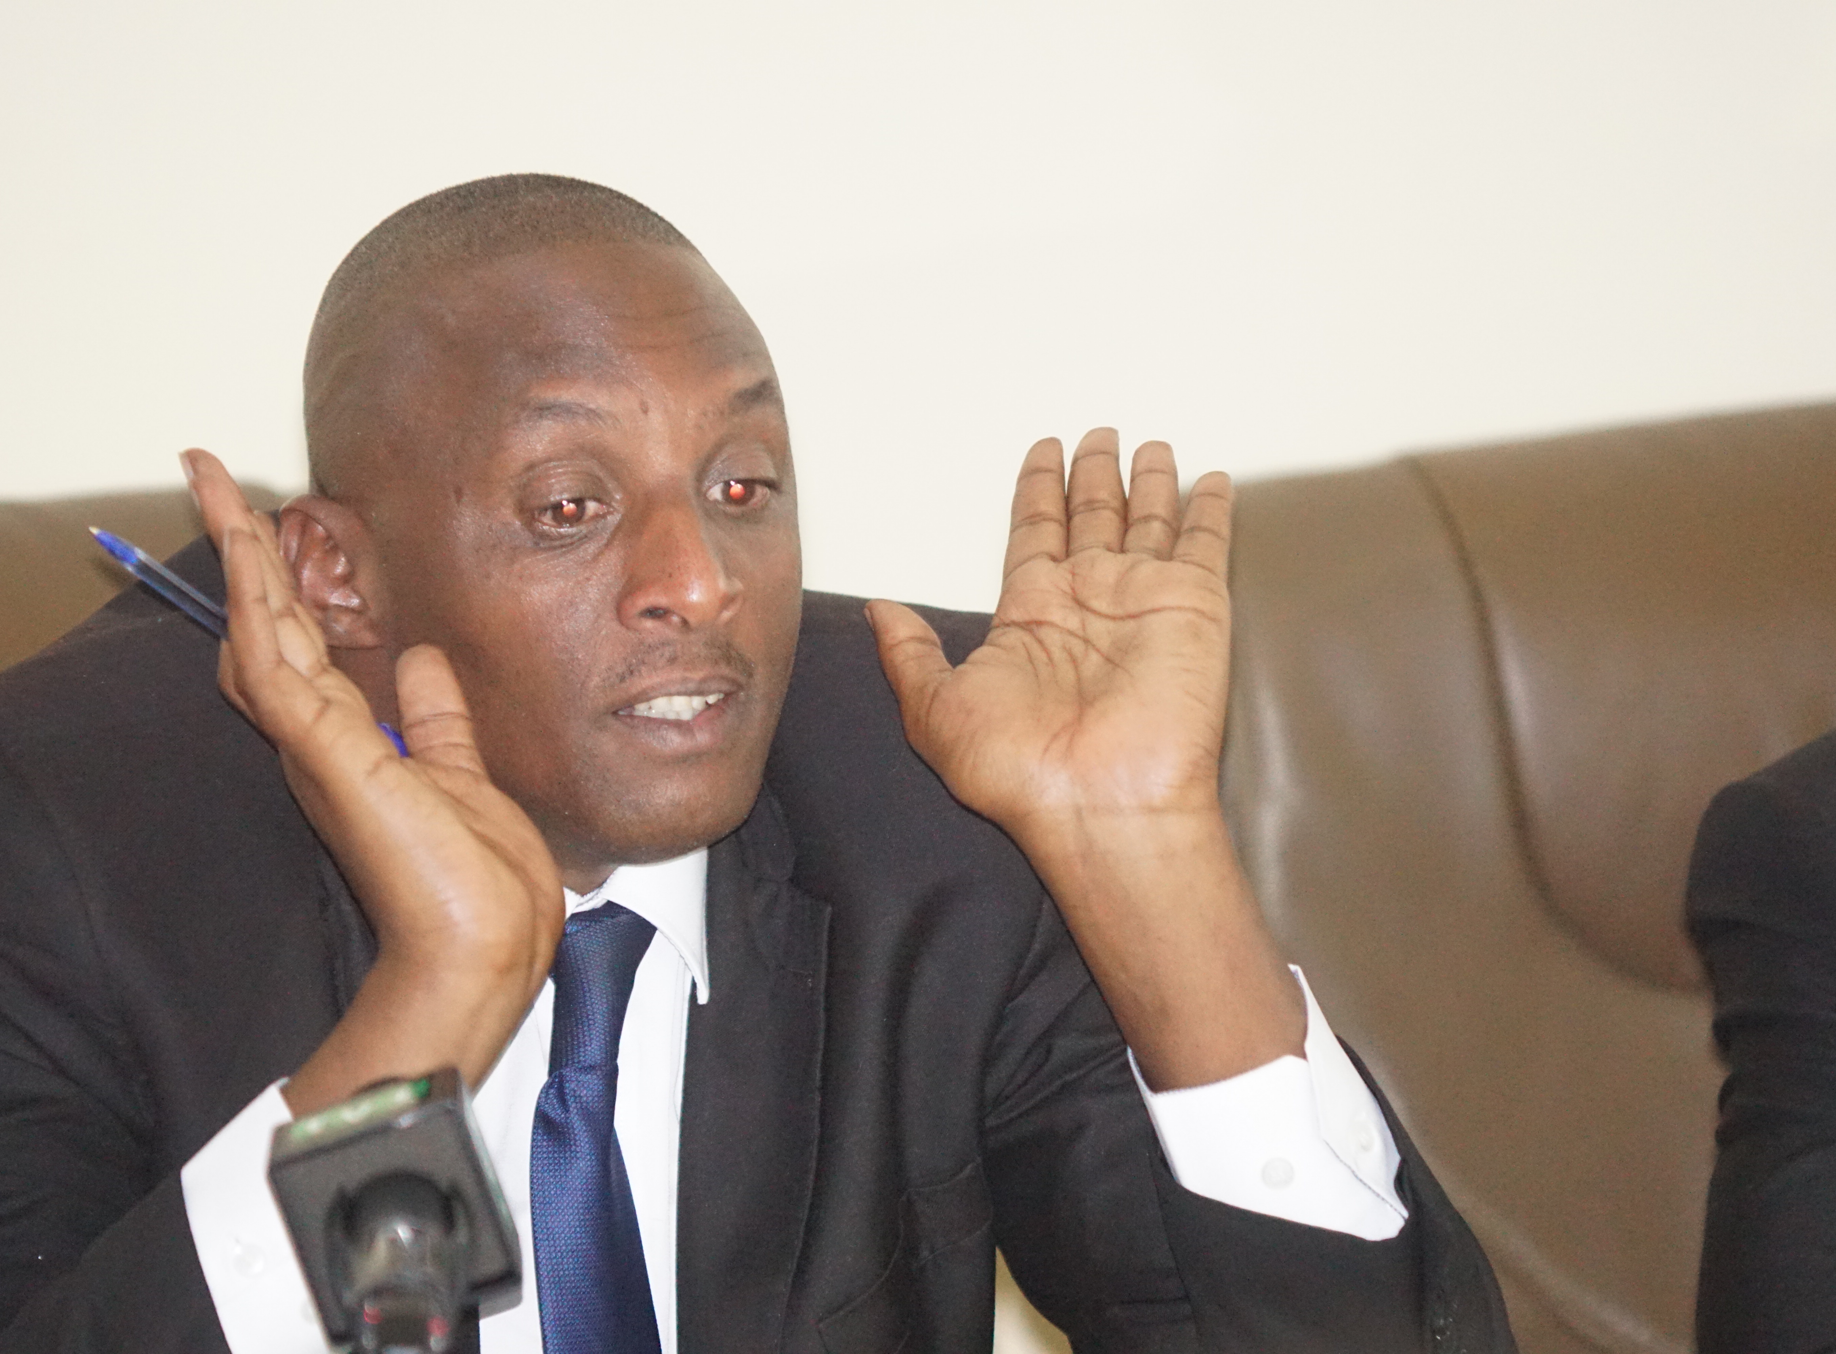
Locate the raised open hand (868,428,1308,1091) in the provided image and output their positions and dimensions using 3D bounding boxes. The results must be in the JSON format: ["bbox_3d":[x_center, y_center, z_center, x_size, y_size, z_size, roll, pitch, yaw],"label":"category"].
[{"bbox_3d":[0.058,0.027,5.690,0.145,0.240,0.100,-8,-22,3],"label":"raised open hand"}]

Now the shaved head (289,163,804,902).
[{"bbox_3d":[-0.127,-0.051,5.750,0.172,0.242,0.212,-6,1,-29],"label":"shaved head"}]

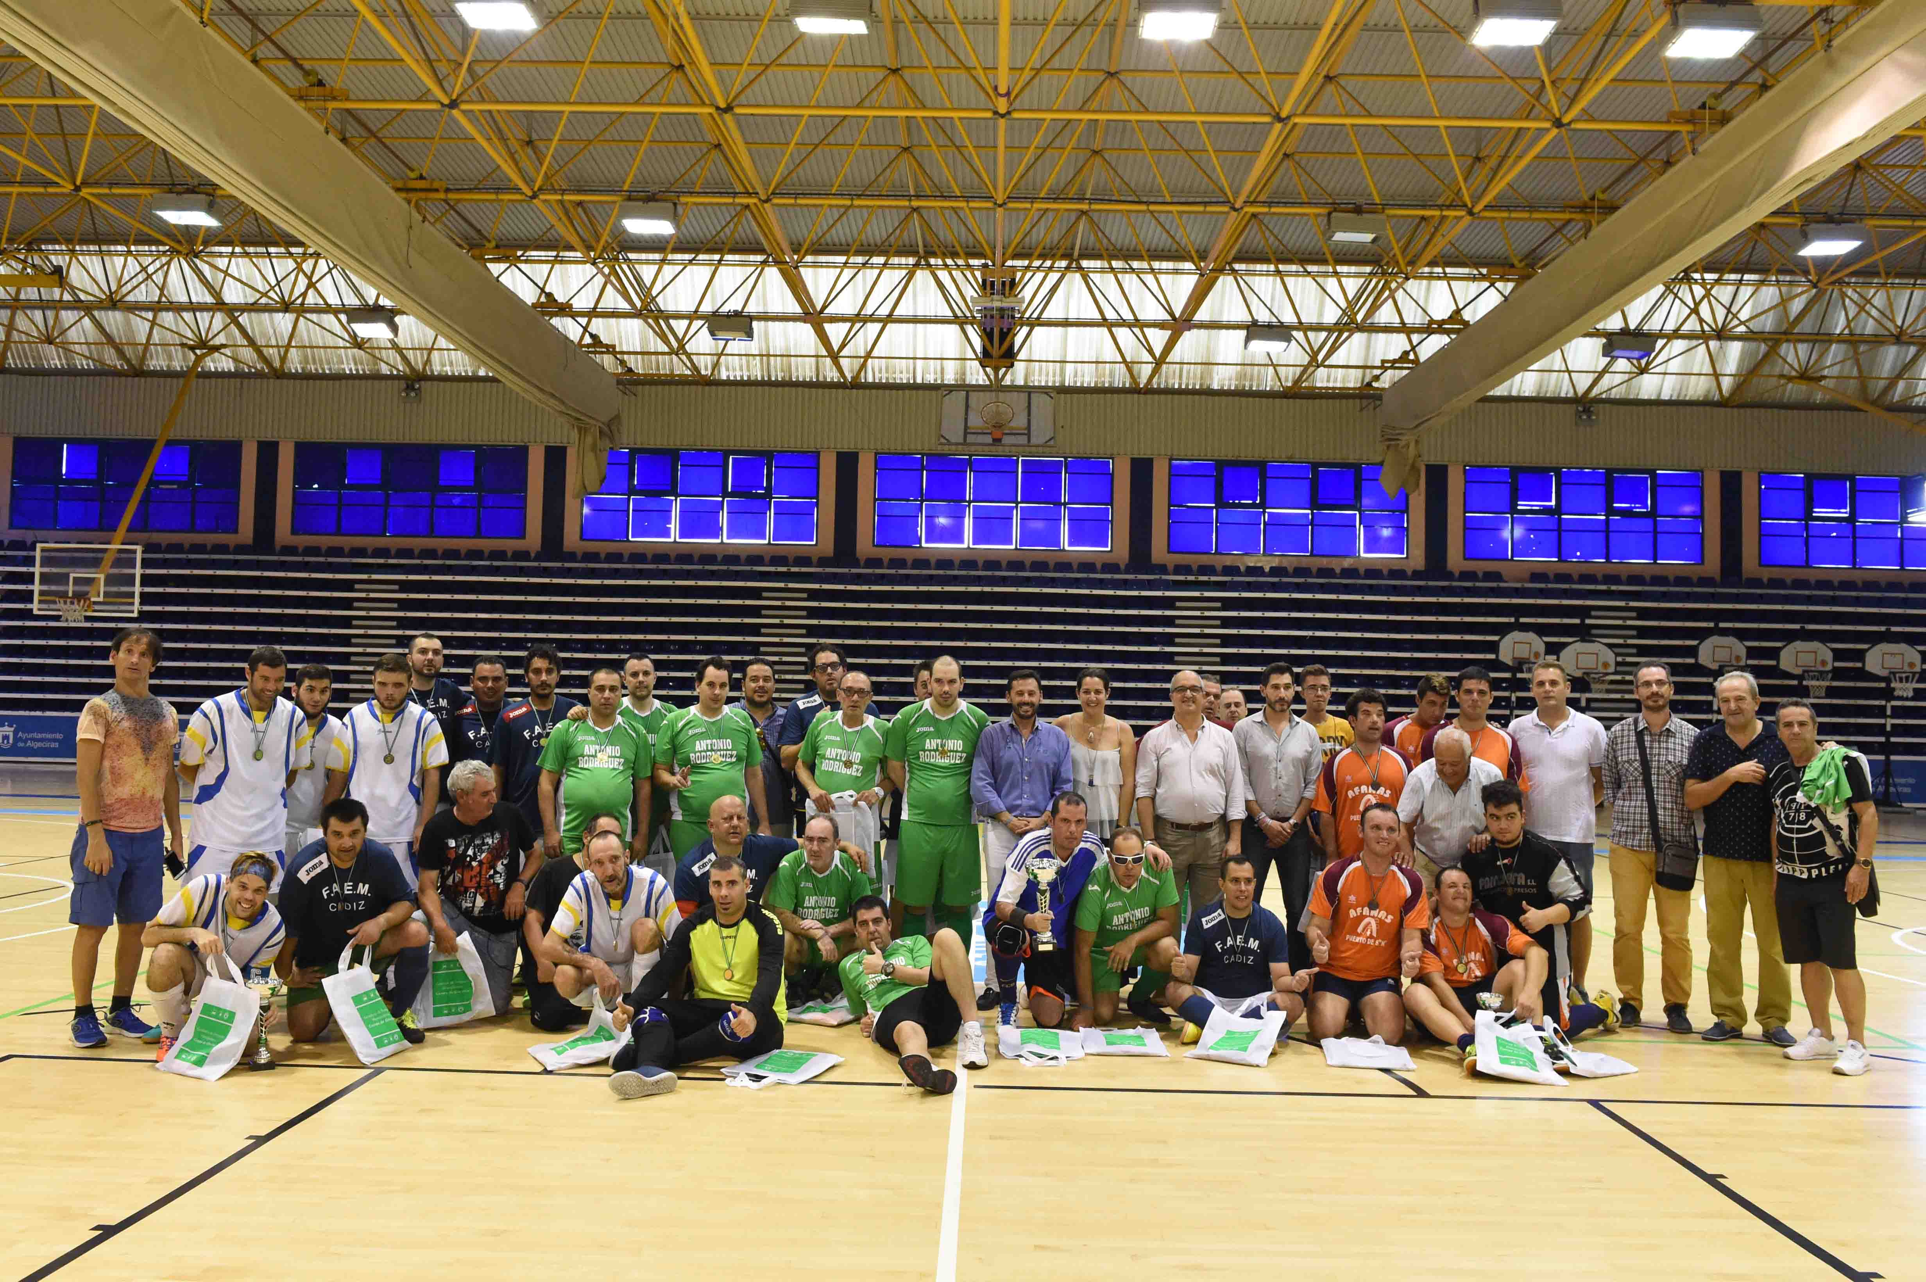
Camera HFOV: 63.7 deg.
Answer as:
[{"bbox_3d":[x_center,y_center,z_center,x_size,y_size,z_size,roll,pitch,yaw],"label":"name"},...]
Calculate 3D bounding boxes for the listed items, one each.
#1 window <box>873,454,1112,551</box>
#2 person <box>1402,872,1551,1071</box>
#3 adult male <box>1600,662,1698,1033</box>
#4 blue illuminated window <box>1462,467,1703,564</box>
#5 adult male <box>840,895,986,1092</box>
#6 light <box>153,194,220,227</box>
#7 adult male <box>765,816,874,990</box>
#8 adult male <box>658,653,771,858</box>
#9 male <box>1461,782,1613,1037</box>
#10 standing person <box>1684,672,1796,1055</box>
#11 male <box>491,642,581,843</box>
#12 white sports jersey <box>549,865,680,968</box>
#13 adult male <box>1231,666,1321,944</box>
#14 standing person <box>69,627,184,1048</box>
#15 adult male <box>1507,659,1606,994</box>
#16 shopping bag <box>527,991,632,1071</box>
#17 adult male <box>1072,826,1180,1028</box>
[{"bbox_3d":[0.624,-2.836,31.842,4.880,1.930,0.120,1,-2,1],"label":"window"},{"bbox_3d":[2.304,1.456,6.971,0.670,0.800,0.820,1,-2,1],"label":"person"},{"bbox_3d":[3.412,1.008,7.709,0.490,1.800,0.360,1,-2,17],"label":"adult male"},{"bbox_3d":[11.547,-2.334,28.913,4.470,1.768,0.150,1,-2,1],"label":"blue illuminated window"},{"bbox_3d":[-0.224,1.452,6.667,0.650,0.700,1.050,2,-2,-5],"label":"adult male"},{"bbox_3d":[-10.145,-5.621,20.258,0.660,0.220,0.600,1,-2,1],"label":"light"},{"bbox_3d":[-0.739,1.373,8.062,0.560,0.938,0.650,1,-2,-4],"label":"adult male"},{"bbox_3d":[-1.297,0.959,7.955,0.570,1.745,0.370,2,-2,-5],"label":"adult male"},{"bbox_3d":[2.803,1.301,7.636,0.660,1.203,0.750,0,-3,31],"label":"male"},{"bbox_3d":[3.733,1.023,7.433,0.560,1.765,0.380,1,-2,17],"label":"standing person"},{"bbox_3d":[-2.365,0.928,8.602,0.540,1.810,0.340,2,-3,-8],"label":"male"},{"bbox_3d":[-1.536,1.221,6.836,0.550,0.470,0.400,1,-2,-5],"label":"white sports jersey"},{"bbox_3d":[1.651,1.012,8.191,0.500,1.781,0.330,1,-2,8],"label":"adult male"},{"bbox_3d":[-3.627,0.828,6.690,0.490,1.768,0.330,3,-3,-40],"label":"standing person"},{"bbox_3d":[3.215,1.038,8.369,0.550,1.840,0.360,1,-3,15],"label":"adult male"},{"bbox_3d":[-1.654,1.679,6.670,0.430,0.170,0.360,-32,17,-31],"label":"shopping bag"},{"bbox_3d":[0.816,1.387,7.739,0.540,0.960,0.720,1,-2,4],"label":"adult male"}]

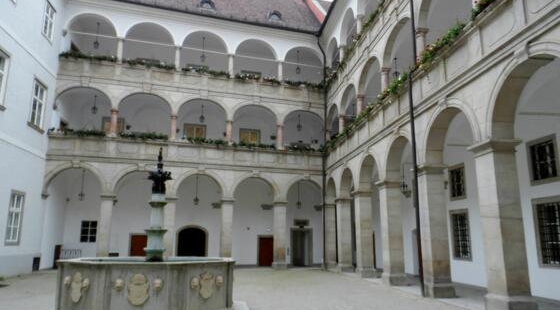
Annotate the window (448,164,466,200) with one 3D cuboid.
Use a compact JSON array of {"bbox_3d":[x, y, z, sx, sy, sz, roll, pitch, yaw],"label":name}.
[{"bbox_3d":[8.153,1.275,17.711,0.166,1.581,1.269,3,-13,-8],"label":"window"}]

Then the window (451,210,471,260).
[{"bbox_3d":[7.902,3.482,16.926,0.200,2.186,1.346,2,-13,-7],"label":"window"}]

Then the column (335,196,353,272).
[{"bbox_3d":[3.877,4.807,23.355,0.811,4.368,0.853,3,-13,-8],"label":"column"}]

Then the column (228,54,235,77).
[{"bbox_3d":[-3.350,-6.127,26.656,0.448,1.751,0.448,4,-13,-16],"label":"column"}]

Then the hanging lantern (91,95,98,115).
[{"bbox_3d":[-12.088,-3.270,25.345,0.428,1.344,0.428,4,-13,-16],"label":"hanging lantern"}]

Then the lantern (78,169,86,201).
[{"bbox_3d":[-11.715,1.808,23.068,0.385,1.902,0.385,4,-13,-16],"label":"lantern"}]

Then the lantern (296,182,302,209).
[{"bbox_3d":[1.312,2.785,26.819,0.385,1.902,0.385,4,-13,-16],"label":"lantern"}]

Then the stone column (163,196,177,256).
[{"bbox_3d":[-6.780,4.737,23.701,0.851,4.368,0.811,4,-13,-14],"label":"stone column"}]

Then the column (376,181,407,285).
[{"bbox_3d":[4.717,3.254,16.282,0.759,4.169,0.850,2,-13,-7],"label":"column"}]

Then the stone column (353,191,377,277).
[{"bbox_3d":[4.150,3.825,18.904,0.820,4.060,0.920,2,-13,-7],"label":"stone column"}]

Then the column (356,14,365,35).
[{"bbox_3d":[4.440,-7.054,21.524,0.448,1.629,0.448,2,-13,-7],"label":"column"}]

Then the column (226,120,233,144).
[{"bbox_3d":[-3.203,-1.451,24.758,0.450,1.660,0.450,4,-13,-15],"label":"column"}]

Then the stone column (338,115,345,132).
[{"bbox_3d":[3.859,-1.731,24.288,0.448,1.629,0.448,2,-13,-7],"label":"stone column"}]

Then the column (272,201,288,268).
[{"bbox_3d":[0.019,5.019,24.422,0.860,4.139,0.759,4,-13,-16],"label":"column"}]

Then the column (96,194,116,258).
[{"bbox_3d":[-9.782,4.260,21.640,0.840,4.060,0.820,4,-13,-15],"label":"column"}]

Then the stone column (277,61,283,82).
[{"bbox_3d":[0.027,-5.721,26.656,0.415,1.518,0.415,1,-12,0],"label":"stone column"}]

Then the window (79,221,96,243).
[{"bbox_3d":[-11.765,4.761,24.009,1.040,1.270,0.150,4,-13,-15],"label":"window"}]

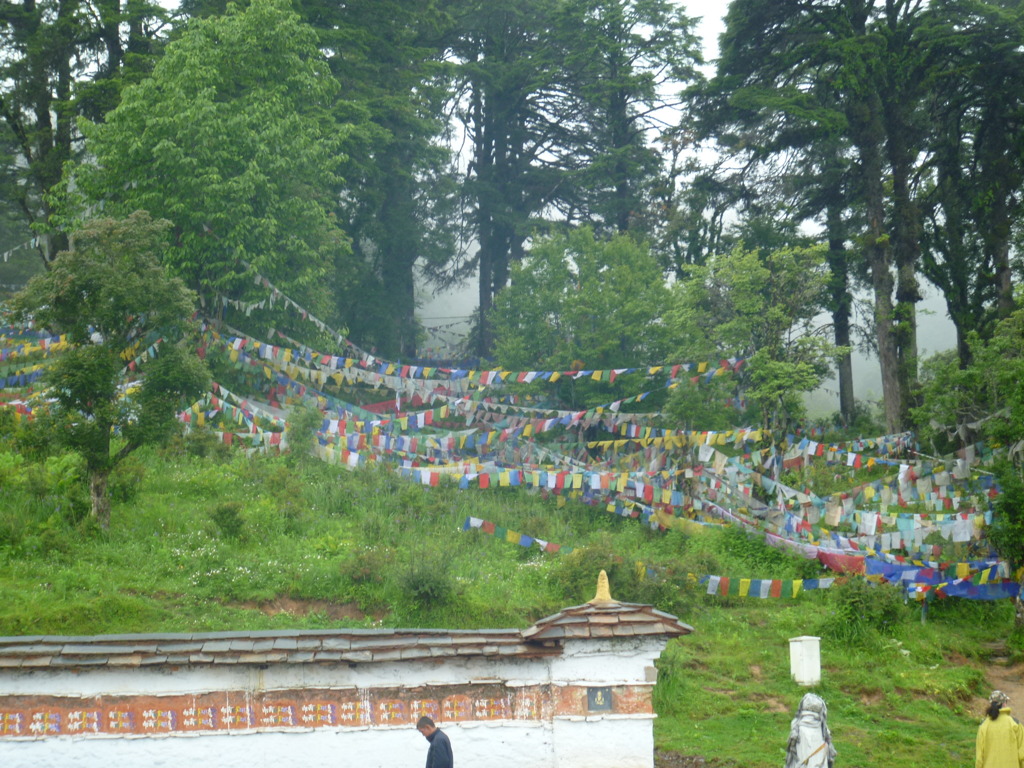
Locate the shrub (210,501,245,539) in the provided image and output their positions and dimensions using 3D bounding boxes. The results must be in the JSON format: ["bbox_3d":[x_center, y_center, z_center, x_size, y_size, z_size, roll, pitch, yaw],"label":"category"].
[{"bbox_3d":[-5.147,2.452,38.000,0.615,0.688,0.584,0,-4,0],"label":"shrub"}]

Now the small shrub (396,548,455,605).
[{"bbox_3d":[-1.409,3.135,34.200,0.944,0.977,0.897,0,-4,0],"label":"small shrub"}]

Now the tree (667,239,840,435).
[{"bbox_3d":[5.749,-1.047,50.000,4.142,4.642,3.935,0,-4,0],"label":"tree"}]

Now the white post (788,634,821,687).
[{"bbox_3d":[4.112,3.891,29.500,0.325,0.716,0.325,2,-5,-27],"label":"white post"}]

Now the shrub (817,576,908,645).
[{"bbox_3d":[5.340,3.451,32.000,1.402,1.036,1.191,0,-4,0],"label":"shrub"}]

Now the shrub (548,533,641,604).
[{"bbox_3d":[1.336,3.003,34.000,1.489,1.198,1.191,0,-4,0],"label":"shrub"}]

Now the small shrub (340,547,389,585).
[{"bbox_3d":[-2.472,3.042,35.200,0.804,0.637,0.724,0,-4,0],"label":"small shrub"}]

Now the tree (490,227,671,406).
[{"bbox_3d":[1.729,-1.628,53.000,4.542,4.694,4.315,0,-4,0],"label":"tree"}]

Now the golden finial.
[{"bbox_3d":[1.080,2.394,24.800,0.331,0.419,0.331,0,-4,0],"label":"golden finial"}]

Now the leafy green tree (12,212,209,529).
[{"bbox_3d":[-7.360,-0.247,38.500,3.593,5.793,3.413,0,-4,0],"label":"leafy green tree"}]

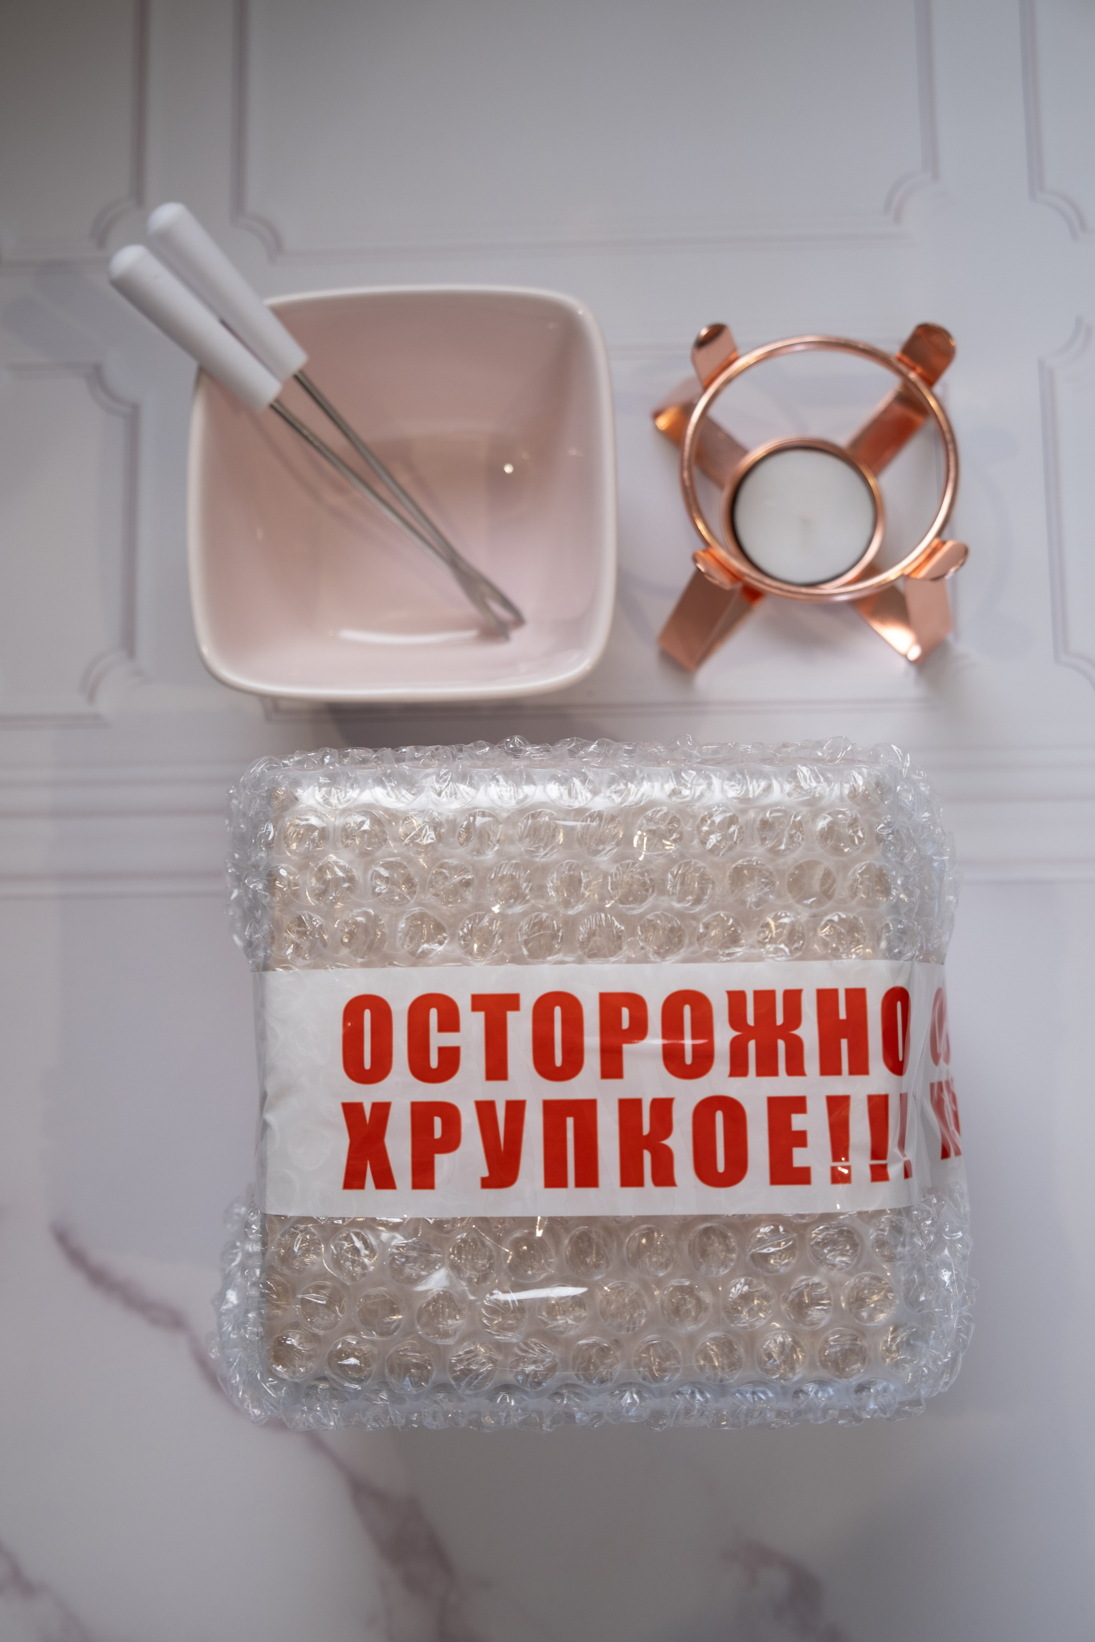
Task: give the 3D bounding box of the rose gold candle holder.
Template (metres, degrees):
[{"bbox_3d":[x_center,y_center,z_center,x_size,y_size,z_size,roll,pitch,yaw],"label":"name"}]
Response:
[{"bbox_3d":[0.067,-0.084,0.403,0.079,0.058,0.079,-1,83,3],"label":"rose gold candle holder"}]

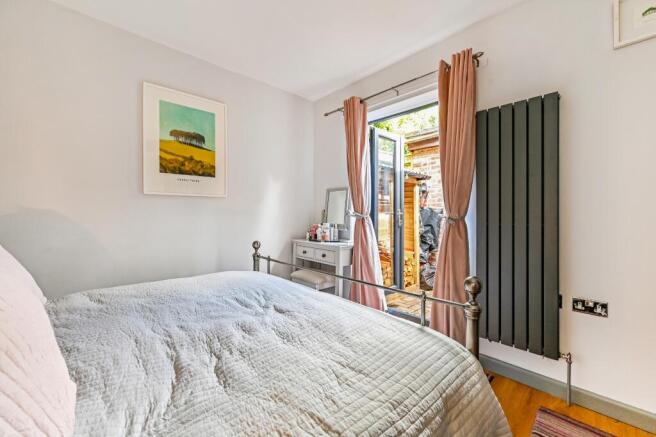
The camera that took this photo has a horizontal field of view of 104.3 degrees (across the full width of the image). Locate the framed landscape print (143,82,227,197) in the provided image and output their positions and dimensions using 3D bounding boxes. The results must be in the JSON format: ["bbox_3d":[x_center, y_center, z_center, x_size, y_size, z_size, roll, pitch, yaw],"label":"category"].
[{"bbox_3d":[-1.210,-0.636,2.222,0.651,0.883,0.030,-1,1,-44],"label":"framed landscape print"}]

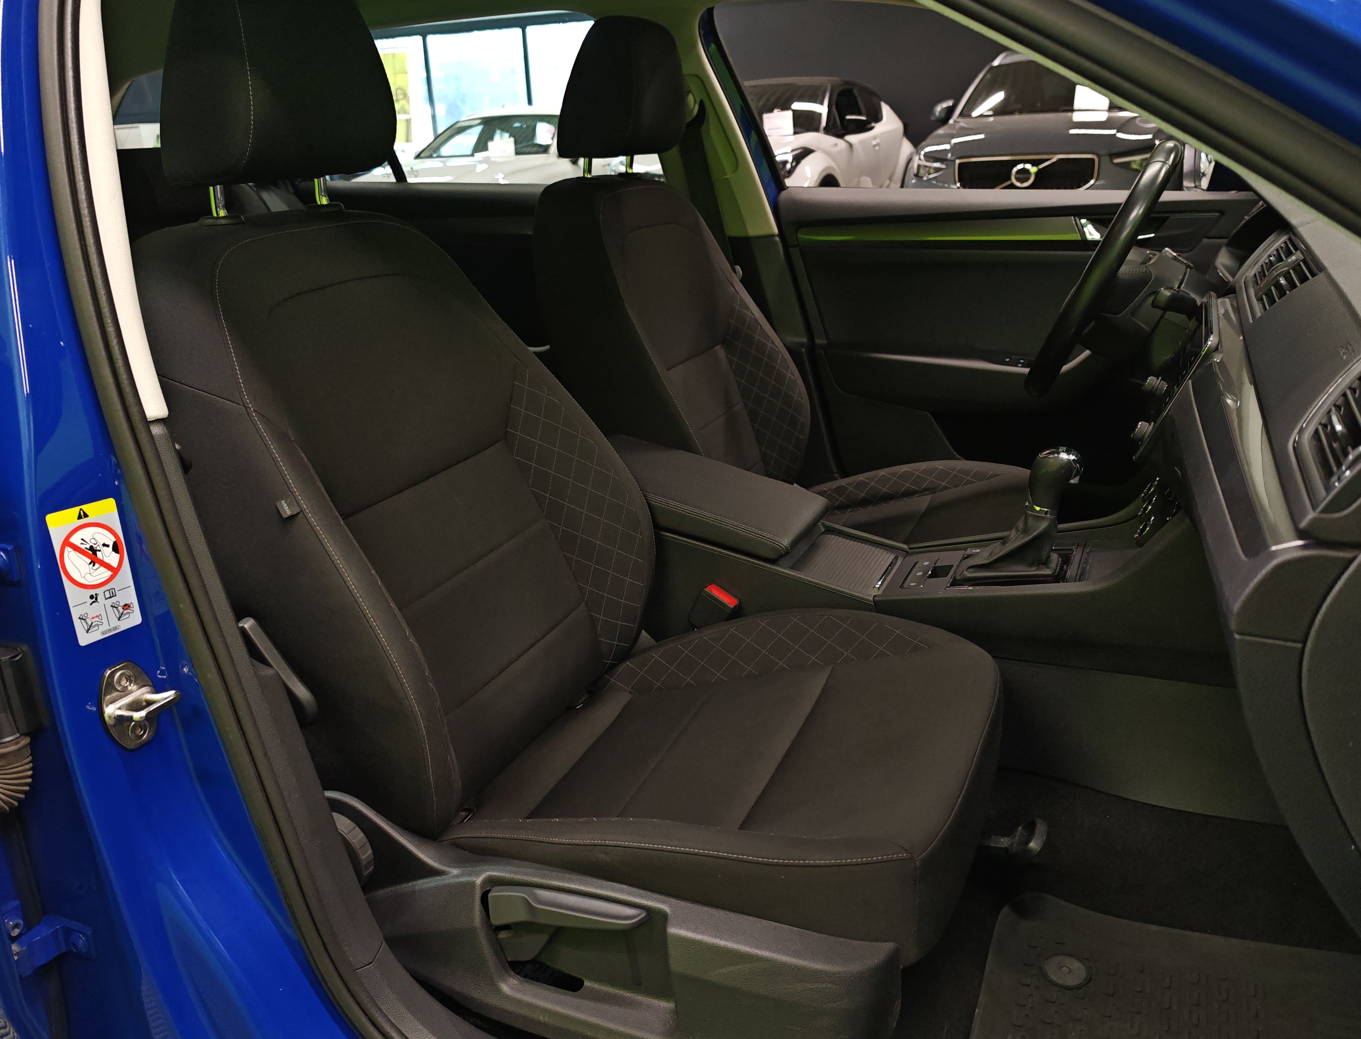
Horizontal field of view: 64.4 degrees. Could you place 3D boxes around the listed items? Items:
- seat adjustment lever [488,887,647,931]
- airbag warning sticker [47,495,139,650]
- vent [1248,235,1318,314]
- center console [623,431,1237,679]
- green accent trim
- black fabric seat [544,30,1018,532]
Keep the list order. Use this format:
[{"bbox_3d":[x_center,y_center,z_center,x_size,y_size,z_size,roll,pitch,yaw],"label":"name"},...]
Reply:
[{"bbox_3d":[-0.098,0.332,0.922,0.147,0.036,0.030,-5,17,27],"label":"seat adjustment lever"},{"bbox_3d":[-0.461,0.041,0.850,0.003,0.106,0.053,4,18,32],"label":"airbag warning sticker"},{"bbox_3d":[0.620,-0.258,1.120,0.028,0.062,0.240,46,31,4],"label":"vent"},{"bbox_3d":[0.216,0.010,1.417,0.890,0.270,0.230,7,22,24],"label":"center console"},{"bbox_3d":[0.452,-0.518,1.934,0.510,0.040,0.022,7,22,24],"label":"green accent trim"},{"bbox_3d":[0.178,-0.292,1.772,0.840,1.020,0.530,7,22,24],"label":"black fabric seat"}]

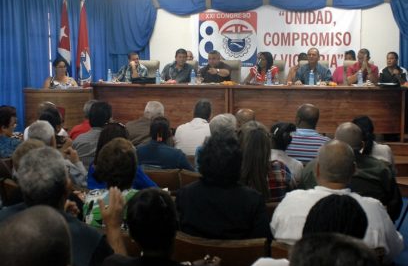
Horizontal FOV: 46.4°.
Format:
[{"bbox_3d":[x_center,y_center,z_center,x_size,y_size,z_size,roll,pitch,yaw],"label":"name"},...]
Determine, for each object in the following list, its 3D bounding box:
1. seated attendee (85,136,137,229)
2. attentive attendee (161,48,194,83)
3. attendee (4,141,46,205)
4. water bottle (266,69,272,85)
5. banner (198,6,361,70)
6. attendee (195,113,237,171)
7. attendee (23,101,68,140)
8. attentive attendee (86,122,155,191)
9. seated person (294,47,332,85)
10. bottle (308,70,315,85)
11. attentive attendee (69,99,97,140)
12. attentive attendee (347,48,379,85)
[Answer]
[{"bbox_3d":[-0.428,0.619,2.641,0.470,1.230,0.720,1,8,8],"label":"seated attendee"},{"bbox_3d":[-0.370,-0.534,6.641,0.520,1.250,0.720,1,8,8],"label":"attentive attendee"},{"bbox_3d":[-0.899,0.621,2.742,0.470,1.220,0.720,1,8,8],"label":"attendee"},{"bbox_3d":[0.861,-0.726,6.260,0.066,0.210,0.066,1,8,8],"label":"water bottle"},{"bbox_3d":[1.254,-1.564,7.960,2.800,1.200,0.030,1,8,8],"label":"banner"},{"bbox_3d":[0.125,0.452,3.608,0.470,1.220,0.780,0,7,0],"label":"attendee"},{"bbox_3d":[-1.560,0.288,4.960,0.480,1.250,0.800,1,8,5],"label":"attendee"},{"bbox_3d":[-0.510,0.518,3.108,0.480,1.220,0.780,0,7,2],"label":"attentive attendee"},{"bbox_3d":[1.580,-0.584,6.854,0.530,1.270,0.750,1,8,5],"label":"seated person"},{"bbox_3d":[1.491,-0.764,6.600,0.066,0.215,0.066,0,7,0],"label":"bottle"},{"bbox_3d":[-1.027,0.294,4.715,0.500,1.250,0.720,1,8,8],"label":"attentive attendee"},{"bbox_3d":[2.105,-0.495,6.344,0.520,1.250,0.720,1,8,10],"label":"attentive attendee"}]

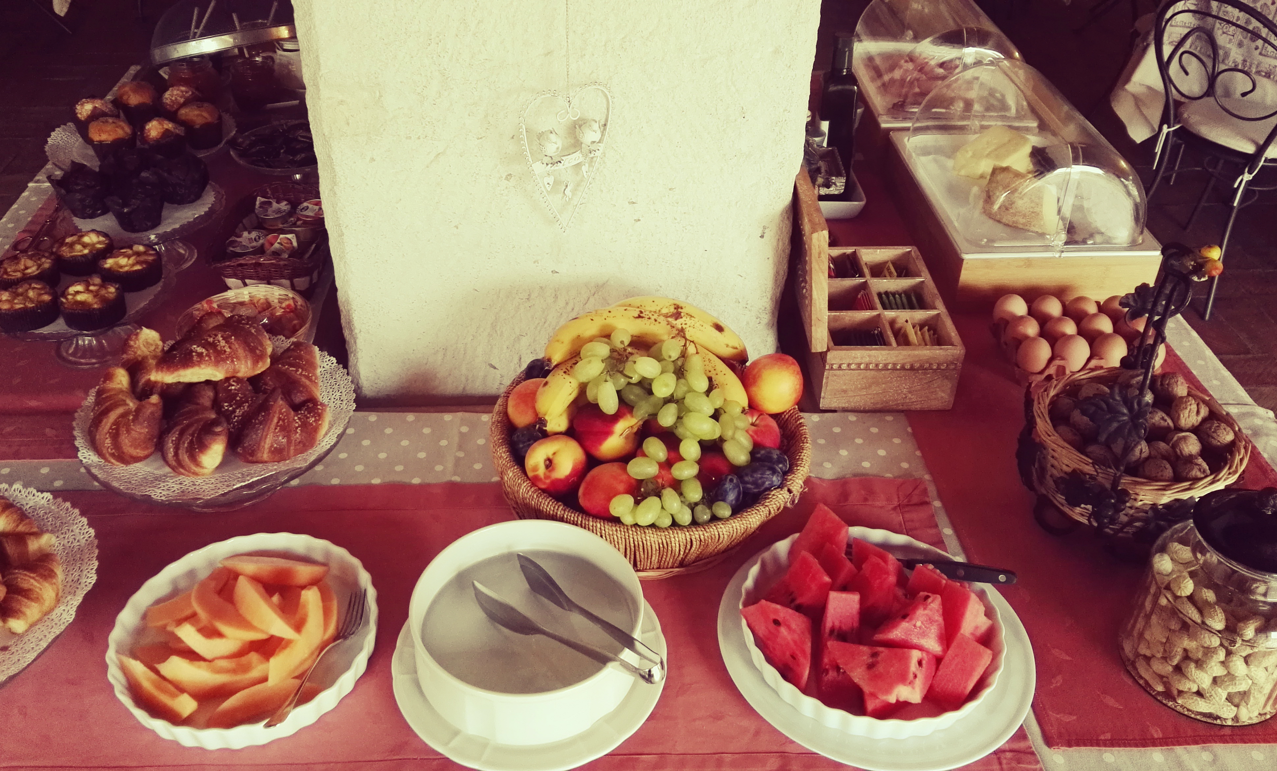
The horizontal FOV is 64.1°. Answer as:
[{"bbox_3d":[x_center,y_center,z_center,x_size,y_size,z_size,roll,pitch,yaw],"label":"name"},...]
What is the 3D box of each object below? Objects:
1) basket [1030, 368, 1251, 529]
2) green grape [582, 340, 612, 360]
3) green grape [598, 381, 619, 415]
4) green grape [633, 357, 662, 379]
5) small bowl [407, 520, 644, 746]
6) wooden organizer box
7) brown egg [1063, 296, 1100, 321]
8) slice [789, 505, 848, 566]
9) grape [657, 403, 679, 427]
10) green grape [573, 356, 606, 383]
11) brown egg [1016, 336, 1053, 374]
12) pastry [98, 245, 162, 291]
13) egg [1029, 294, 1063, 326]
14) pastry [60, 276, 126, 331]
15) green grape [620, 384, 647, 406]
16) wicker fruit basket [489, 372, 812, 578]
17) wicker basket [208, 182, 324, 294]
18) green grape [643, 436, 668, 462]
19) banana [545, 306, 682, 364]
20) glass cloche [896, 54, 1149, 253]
[{"bbox_3d":[0.535,0.081,1.114,0.216,0.093,0.257,20,39,26],"label":"basket"},{"bbox_3d":[-0.044,-0.037,1.064,0.030,0.021,0.021,-12,34,1],"label":"green grape"},{"bbox_3d":[-0.031,0.012,1.027,0.021,0.033,0.021,-6,7,-2],"label":"green grape"},{"bbox_3d":[0.010,-0.019,1.101,0.029,0.022,0.022,20,36,-3],"label":"green grape"},{"bbox_3d":[-0.098,0.221,0.911,0.204,0.082,0.204,1,35,-1],"label":"small bowl"},{"bbox_3d":[0.294,-0.146,1.325,0.201,0.240,0.273,0,35,0],"label":"wooden organizer box"},{"bbox_3d":[0.599,-0.096,1.377,0.045,0.056,0.045,0,35,0],"label":"brown egg"},{"bbox_3d":[0.179,0.152,1.008,0.056,0.068,0.042,8,18,3],"label":"slice"},{"bbox_3d":[0.031,0.031,1.064,0.020,0.028,0.020,23,17,-15],"label":"grape"},{"bbox_3d":[-0.051,-0.017,1.055,0.034,0.024,0.024,-24,2,3],"label":"green grape"},{"bbox_3d":[0.501,-0.037,1.289,0.045,0.056,0.045,0,35,0],"label":"brown egg"},{"bbox_3d":[-0.654,-0.151,1.316,0.070,0.036,0.070,2,35,0],"label":"pastry"},{"bbox_3d":[0.557,-0.099,1.394,0.043,0.055,0.043,1,34,-1],"label":"egg"},{"bbox_3d":[-0.689,-0.103,1.288,0.082,0.042,0.082,0,35,0],"label":"pastry"},{"bbox_3d":[-0.004,0.009,1.034,0.029,0.021,0.021,35,29,-1],"label":"green grape"},{"bbox_3d":[0.012,0.080,1.119,0.347,0.099,0.347,0,35,0],"label":"wicker fruit basket"},{"bbox_3d":[-0.531,-0.218,1.537,0.163,0.082,0.250,-3,35,-7],"label":"wicker basket"},{"bbox_3d":[0.017,0.061,0.980,0.021,0.028,0.021,-36,4,22],"label":"green grape"},{"bbox_3d":[-0.031,-0.057,1.122,0.154,0.058,0.042,-7,18,3],"label":"banana"},{"bbox_3d":[0.608,-0.371,1.601,0.257,0.153,0.408,0,35,-1],"label":"glass cloche"}]

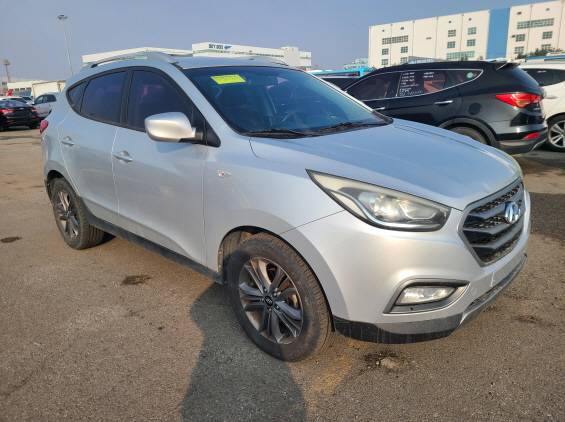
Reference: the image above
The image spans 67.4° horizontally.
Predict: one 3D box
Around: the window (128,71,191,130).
[{"bbox_3d":[-0.759,-0.693,2.647,0.860,0.440,0.060,12,3,41],"label":"window"}]

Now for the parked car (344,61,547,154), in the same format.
[{"bbox_3d":[2.164,-1.782,7.815,4.690,1.680,1.880,7,17,30],"label":"parked car"}]

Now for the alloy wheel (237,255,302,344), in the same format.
[{"bbox_3d":[-0.017,0.434,2.164,0.452,0.452,0.180,11,20,40],"label":"alloy wheel"}]

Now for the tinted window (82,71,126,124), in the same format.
[{"bbox_3d":[-1.347,-0.858,3.261,0.791,0.392,0.050,12,-6,42],"label":"tinted window"}]

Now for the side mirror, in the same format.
[{"bbox_3d":[-0.606,-0.457,2.319,0.170,0.165,0.270,12,21,42],"label":"side mirror"}]

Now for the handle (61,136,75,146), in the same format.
[{"bbox_3d":[-1.740,-0.558,3.417,0.230,0.055,0.055,12,21,41],"label":"handle"}]

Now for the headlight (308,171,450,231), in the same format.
[{"bbox_3d":[0.411,-0.045,1.833,0.570,0.260,0.370,12,21,42],"label":"headlight"}]

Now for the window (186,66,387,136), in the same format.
[{"bbox_3d":[0.103,-0.794,2.864,1.500,0.130,0.900,-17,50,-45],"label":"window"}]

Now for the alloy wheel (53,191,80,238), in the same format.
[{"bbox_3d":[-1.946,0.020,3.987,0.465,0.465,0.200,12,21,41],"label":"alloy wheel"}]

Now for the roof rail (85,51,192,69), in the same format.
[{"bbox_3d":[-1.161,-1.120,3.187,1.570,0.120,0.060,17,23,40],"label":"roof rail"}]

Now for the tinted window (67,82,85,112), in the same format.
[{"bbox_3d":[-1.766,-0.962,3.663,0.469,0.269,0.050,12,-6,45],"label":"tinted window"}]

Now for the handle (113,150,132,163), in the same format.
[{"bbox_3d":[-1.061,-0.365,2.839,0.250,0.060,0.060,12,21,42],"label":"handle"}]

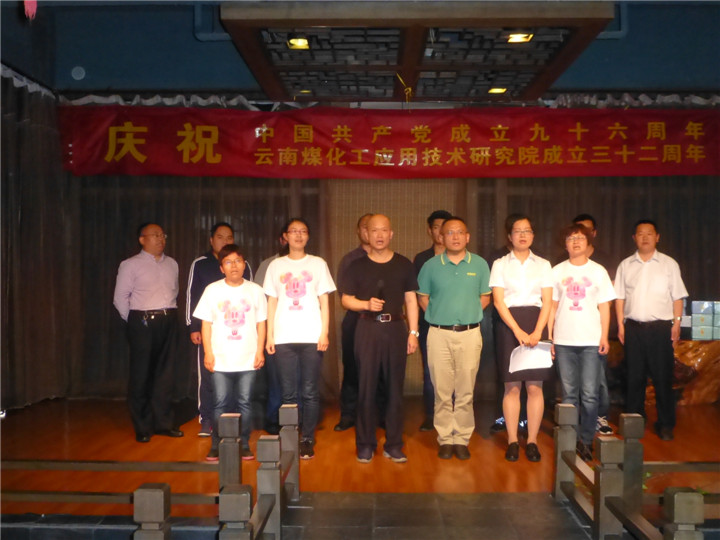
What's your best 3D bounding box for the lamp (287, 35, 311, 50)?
[{"bbox_3d":[-0.446,-1.620,5.800,0.155,0.060,0.160,0,0,1],"label":"lamp"}]

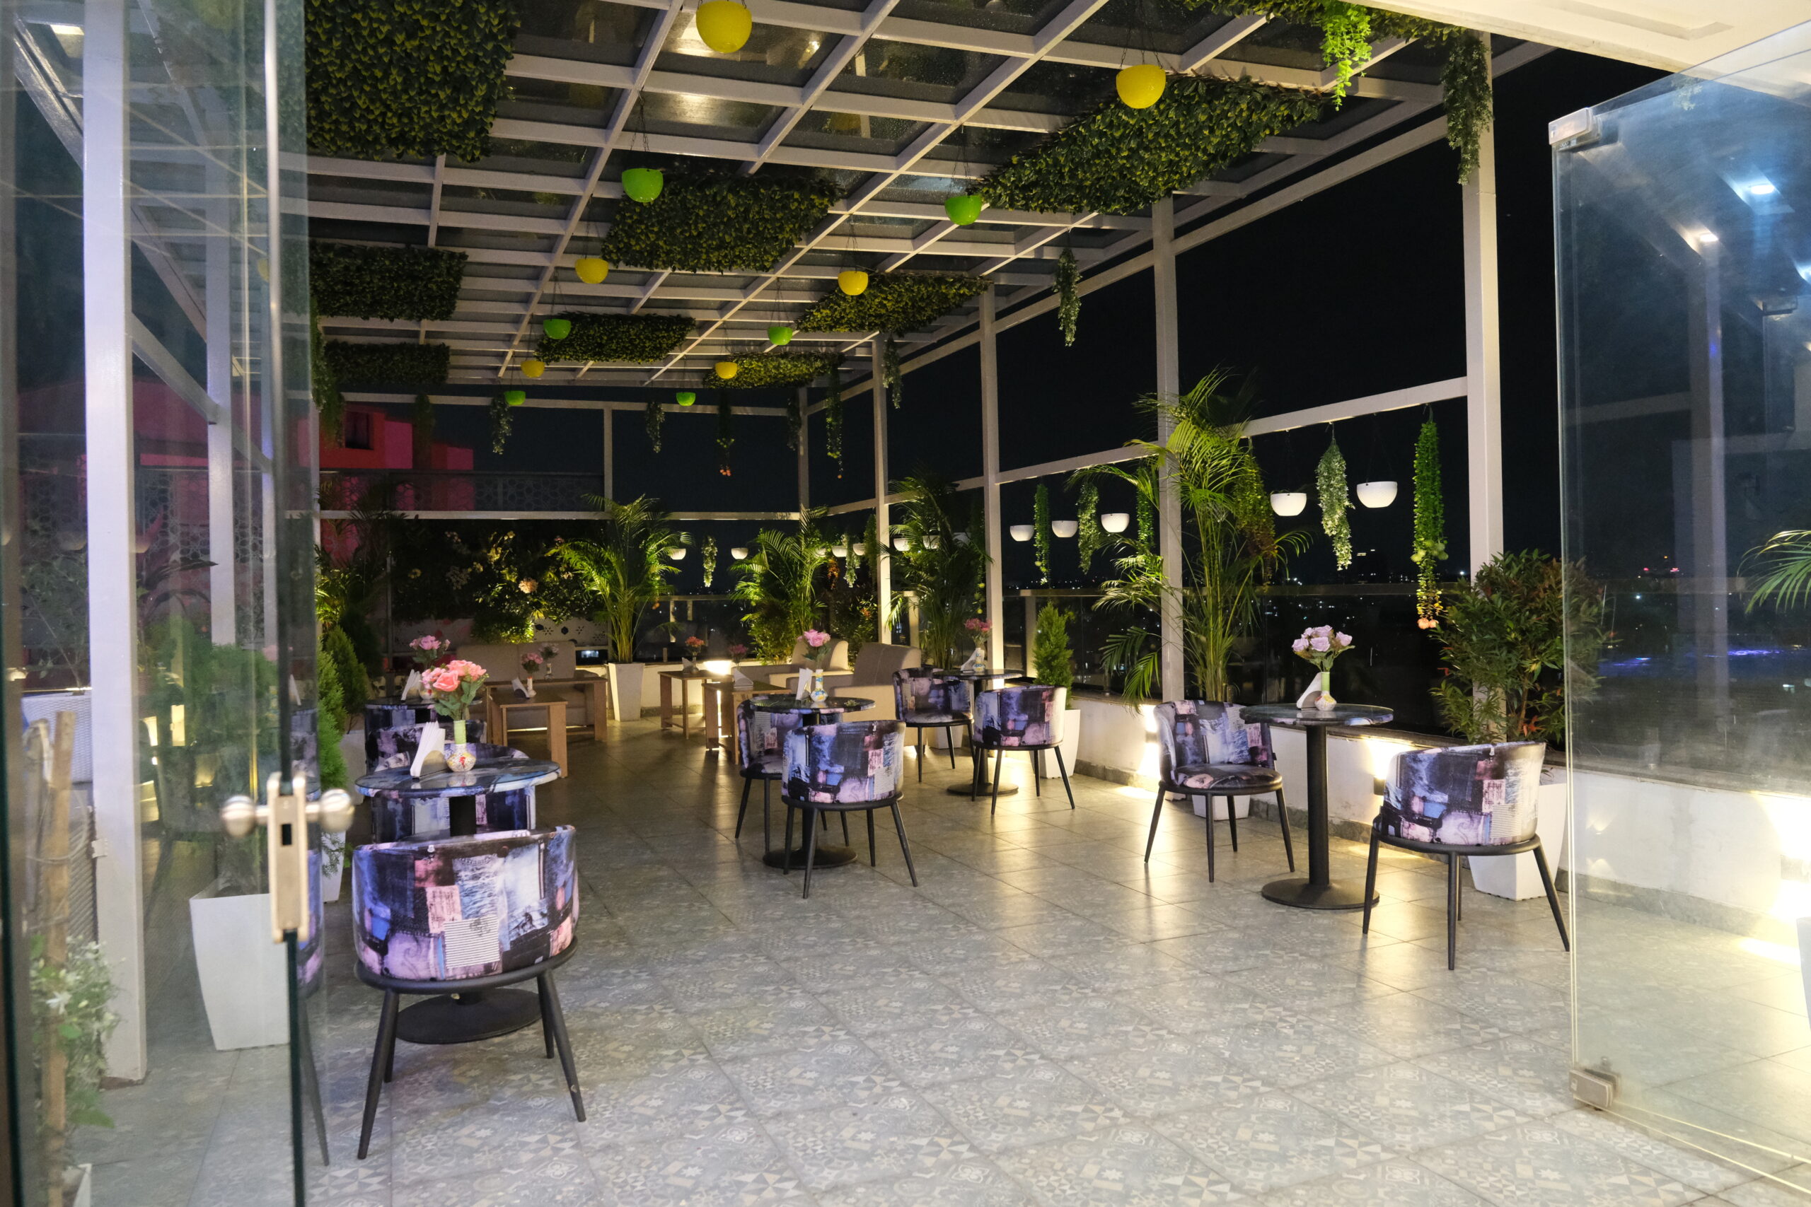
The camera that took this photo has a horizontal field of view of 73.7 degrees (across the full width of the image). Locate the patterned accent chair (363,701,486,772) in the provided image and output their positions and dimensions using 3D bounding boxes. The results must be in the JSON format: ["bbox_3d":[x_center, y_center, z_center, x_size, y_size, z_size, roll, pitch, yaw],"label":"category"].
[{"bbox_3d":[-2.332,0.928,5.909,0.548,0.716,0.563,-2,0,-21],"label":"patterned accent chair"}]

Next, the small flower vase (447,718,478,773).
[{"bbox_3d":[-1.296,0.415,3.528,0.083,0.150,0.083,-1,0,-23],"label":"small flower vase"}]

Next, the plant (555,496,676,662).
[{"bbox_3d":[-2.950,-0.248,12.338,1.206,1.698,1.106,-2,1,-13],"label":"plant"}]

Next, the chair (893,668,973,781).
[{"bbox_3d":[0.202,0.846,8.462,0.548,0.716,0.563,-2,0,-22],"label":"chair"}]

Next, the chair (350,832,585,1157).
[{"bbox_3d":[-1.102,0.904,3.055,0.548,0.716,0.563,-2,0,-21],"label":"chair"}]

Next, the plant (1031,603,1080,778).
[{"bbox_3d":[0.985,0.579,8.155,0.300,1.170,0.300,-1,0,-23],"label":"plant"}]

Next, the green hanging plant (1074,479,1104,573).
[{"bbox_3d":[1.259,-0.529,8.295,0.211,0.640,0.211,-1,0,-23],"label":"green hanging plant"}]

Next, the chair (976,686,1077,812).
[{"bbox_3d":[0.675,0.838,7.177,0.548,0.716,0.563,-2,0,-15],"label":"chair"}]

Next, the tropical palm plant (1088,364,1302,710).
[{"bbox_3d":[1.564,-0.306,6.556,1.163,1.893,1.126,-1,1,13],"label":"tropical palm plant"}]

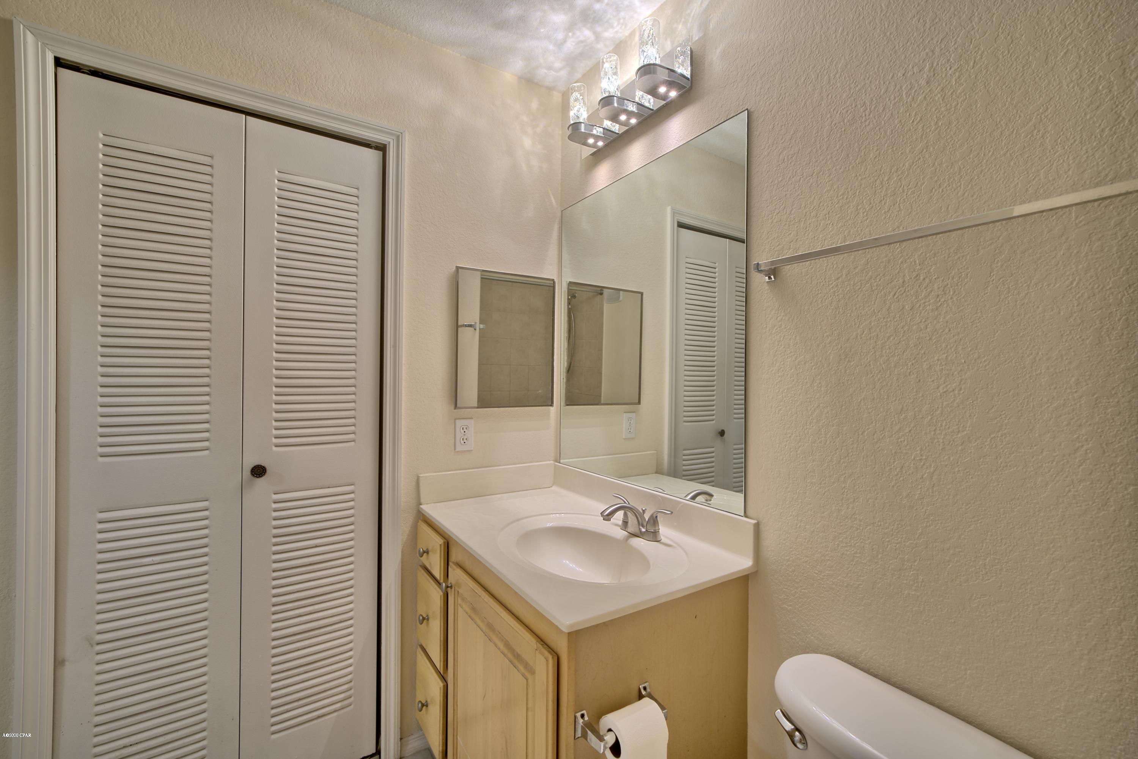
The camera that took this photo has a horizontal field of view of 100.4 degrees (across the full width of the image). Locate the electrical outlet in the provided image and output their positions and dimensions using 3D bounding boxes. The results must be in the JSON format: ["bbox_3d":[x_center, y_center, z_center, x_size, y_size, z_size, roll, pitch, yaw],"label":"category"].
[{"bbox_3d":[-0.377,0.203,1.721,0.069,0.115,0.008,0,0,-33],"label":"electrical outlet"}]

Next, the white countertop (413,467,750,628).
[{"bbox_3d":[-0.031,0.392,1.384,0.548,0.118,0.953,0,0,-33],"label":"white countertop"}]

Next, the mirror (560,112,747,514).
[{"bbox_3d":[0.199,-0.168,1.529,0.010,1.003,0.859,0,0,-33],"label":"mirror"}]

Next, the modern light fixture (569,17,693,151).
[{"bbox_3d":[0.148,-0.905,1.496,0.140,0.195,0.527,0,0,-33],"label":"modern light fixture"}]

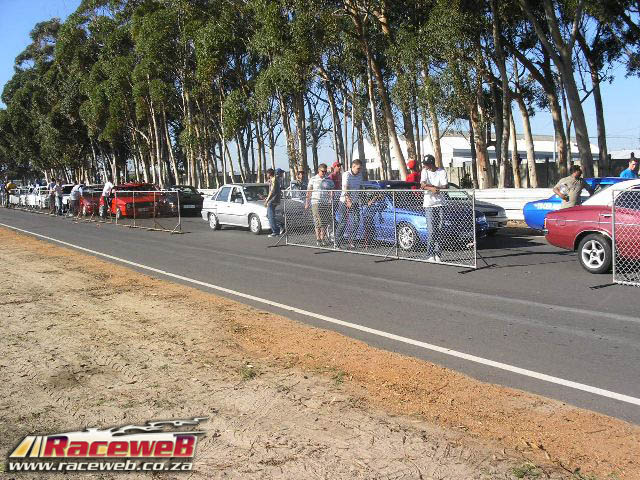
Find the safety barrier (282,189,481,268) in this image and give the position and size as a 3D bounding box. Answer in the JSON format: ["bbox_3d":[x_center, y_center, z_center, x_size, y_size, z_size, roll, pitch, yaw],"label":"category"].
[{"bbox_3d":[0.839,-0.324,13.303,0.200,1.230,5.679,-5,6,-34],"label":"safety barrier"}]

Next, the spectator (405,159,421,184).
[{"bbox_3d":[2.221,-1.035,17.002,0.420,1.880,0.550,-5,6,-30],"label":"spectator"}]

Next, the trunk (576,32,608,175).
[{"bbox_3d":[9.614,-4.003,24.797,1.000,6.900,0.600,0,4,0],"label":"trunk"}]

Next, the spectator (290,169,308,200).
[{"bbox_3d":[-0.622,-1.189,21.294,0.520,1.780,0.400,0,4,-6],"label":"spectator"}]

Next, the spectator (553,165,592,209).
[{"bbox_3d":[4.639,-0.601,13.006,0.600,1.600,0.600,-3,6,-18],"label":"spectator"}]

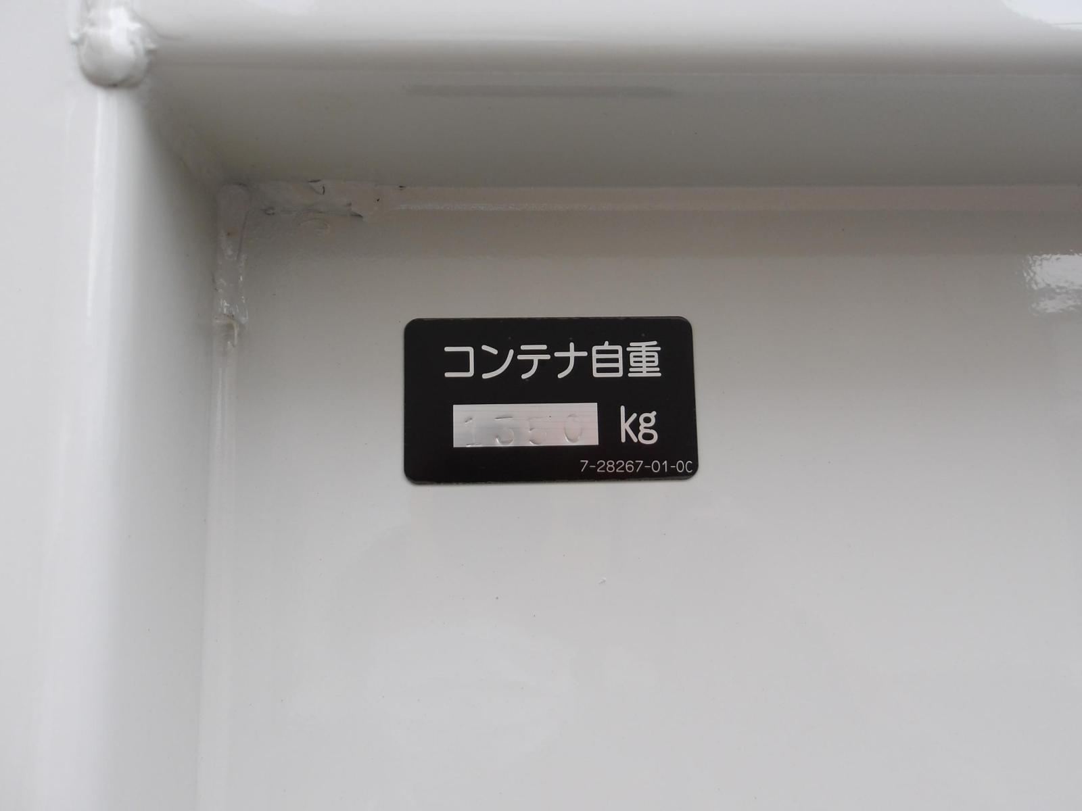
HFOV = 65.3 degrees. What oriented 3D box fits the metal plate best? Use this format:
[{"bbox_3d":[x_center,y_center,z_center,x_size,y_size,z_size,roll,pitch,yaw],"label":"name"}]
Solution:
[{"bbox_3d":[0.003,-0.002,0.203,0.070,0.040,0.001,-1,-7,-3],"label":"metal plate"}]

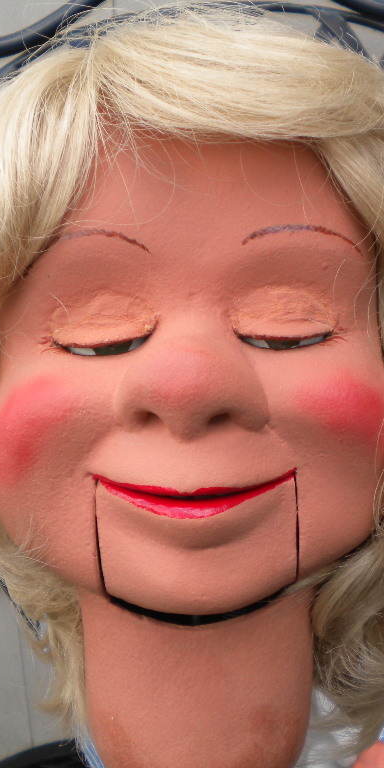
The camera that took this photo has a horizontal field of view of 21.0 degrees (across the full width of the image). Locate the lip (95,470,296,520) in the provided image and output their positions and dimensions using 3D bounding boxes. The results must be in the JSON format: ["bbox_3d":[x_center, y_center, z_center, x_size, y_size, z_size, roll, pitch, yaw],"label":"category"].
[{"bbox_3d":[0.001,0.039,0.363,0.071,0.017,0.016,-2,6,0],"label":"lip"}]

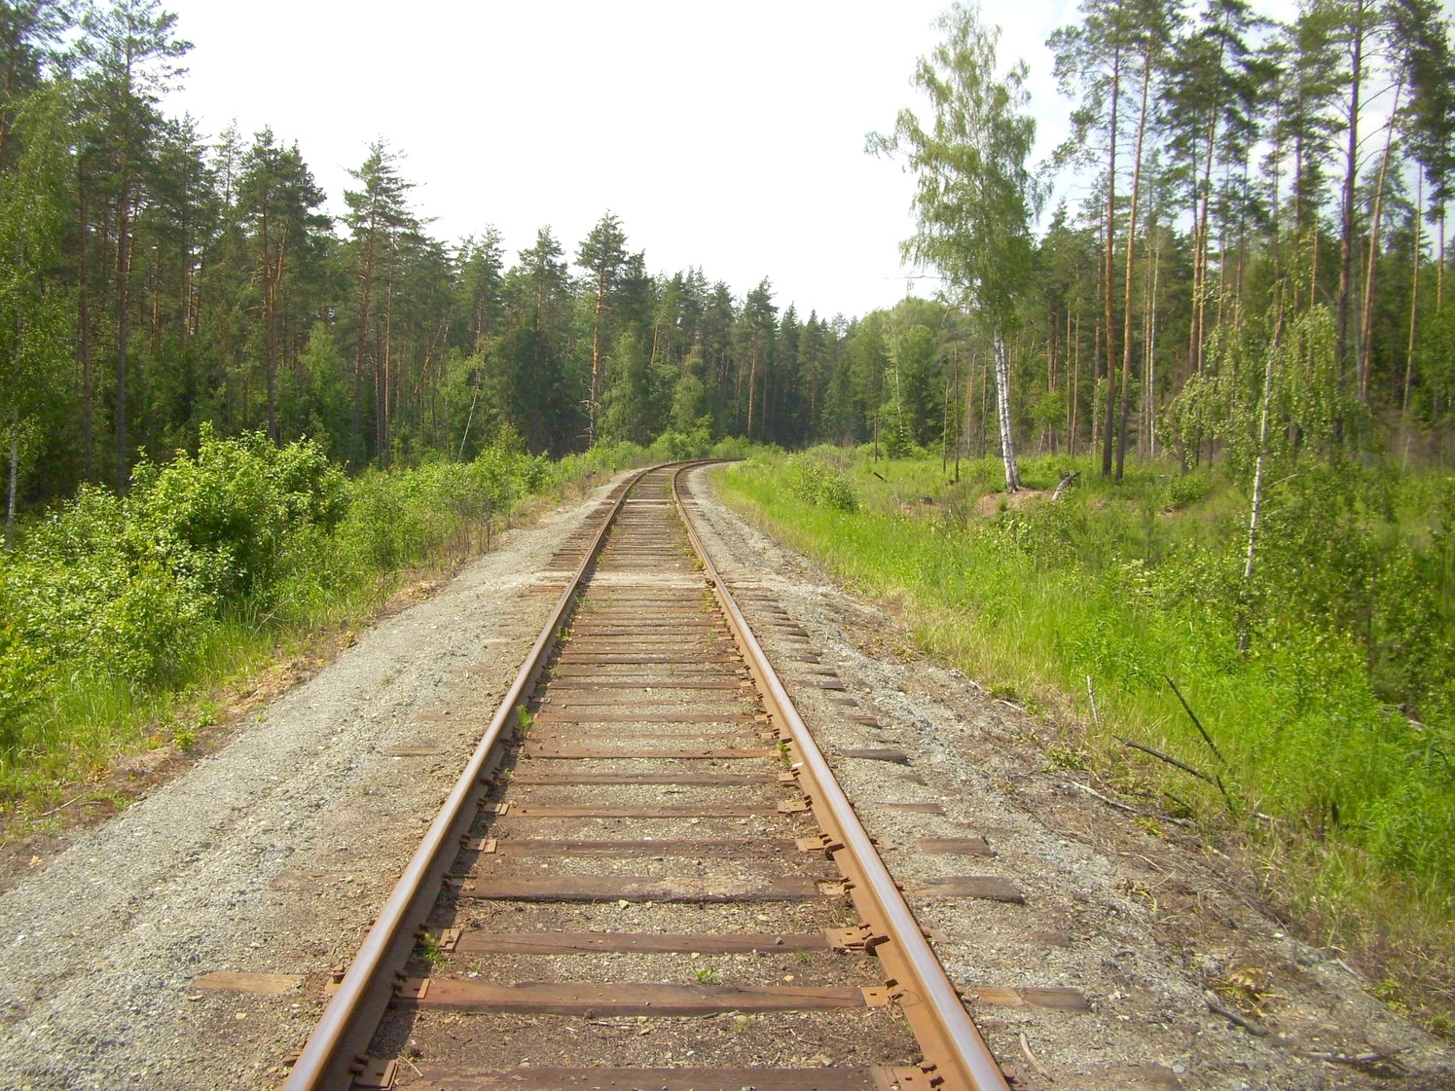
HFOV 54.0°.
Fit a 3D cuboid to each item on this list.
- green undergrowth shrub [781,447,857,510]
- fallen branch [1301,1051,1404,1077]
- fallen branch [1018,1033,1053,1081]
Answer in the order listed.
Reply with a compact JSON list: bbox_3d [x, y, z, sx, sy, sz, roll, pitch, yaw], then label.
[{"bbox_3d":[2.153,-1.430,33.000,1.750,1.750,1.600,1,4,-3],"label":"green undergrowth shrub"},{"bbox_3d":[1.759,1.419,3.955,0.290,0.045,0.120,1,4,-3],"label":"fallen branch"},{"bbox_3d":[0.817,1.357,3.828,0.050,0.025,0.300,1,4,-3],"label":"fallen branch"}]

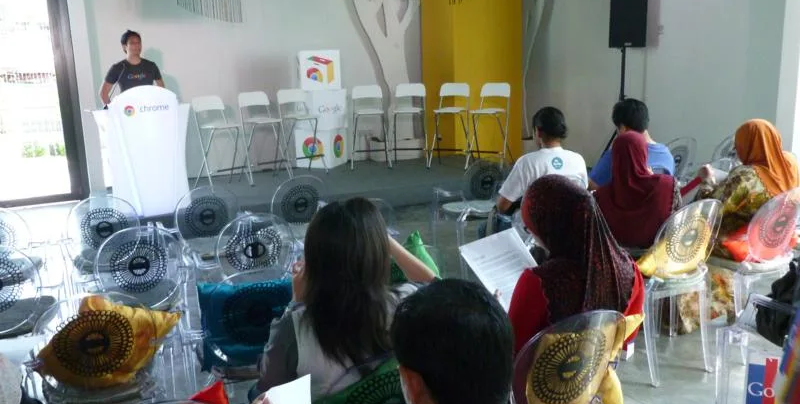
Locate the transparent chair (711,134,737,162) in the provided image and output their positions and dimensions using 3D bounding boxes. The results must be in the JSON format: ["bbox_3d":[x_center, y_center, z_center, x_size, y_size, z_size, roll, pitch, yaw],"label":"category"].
[{"bbox_3d":[2.827,-0.203,5.977,0.530,0.930,0.550,-11,15,-37],"label":"transparent chair"}]

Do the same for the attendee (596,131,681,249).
[{"bbox_3d":[1.185,0.166,3.735,0.500,1.200,0.700,-7,15,-21],"label":"attendee"}]

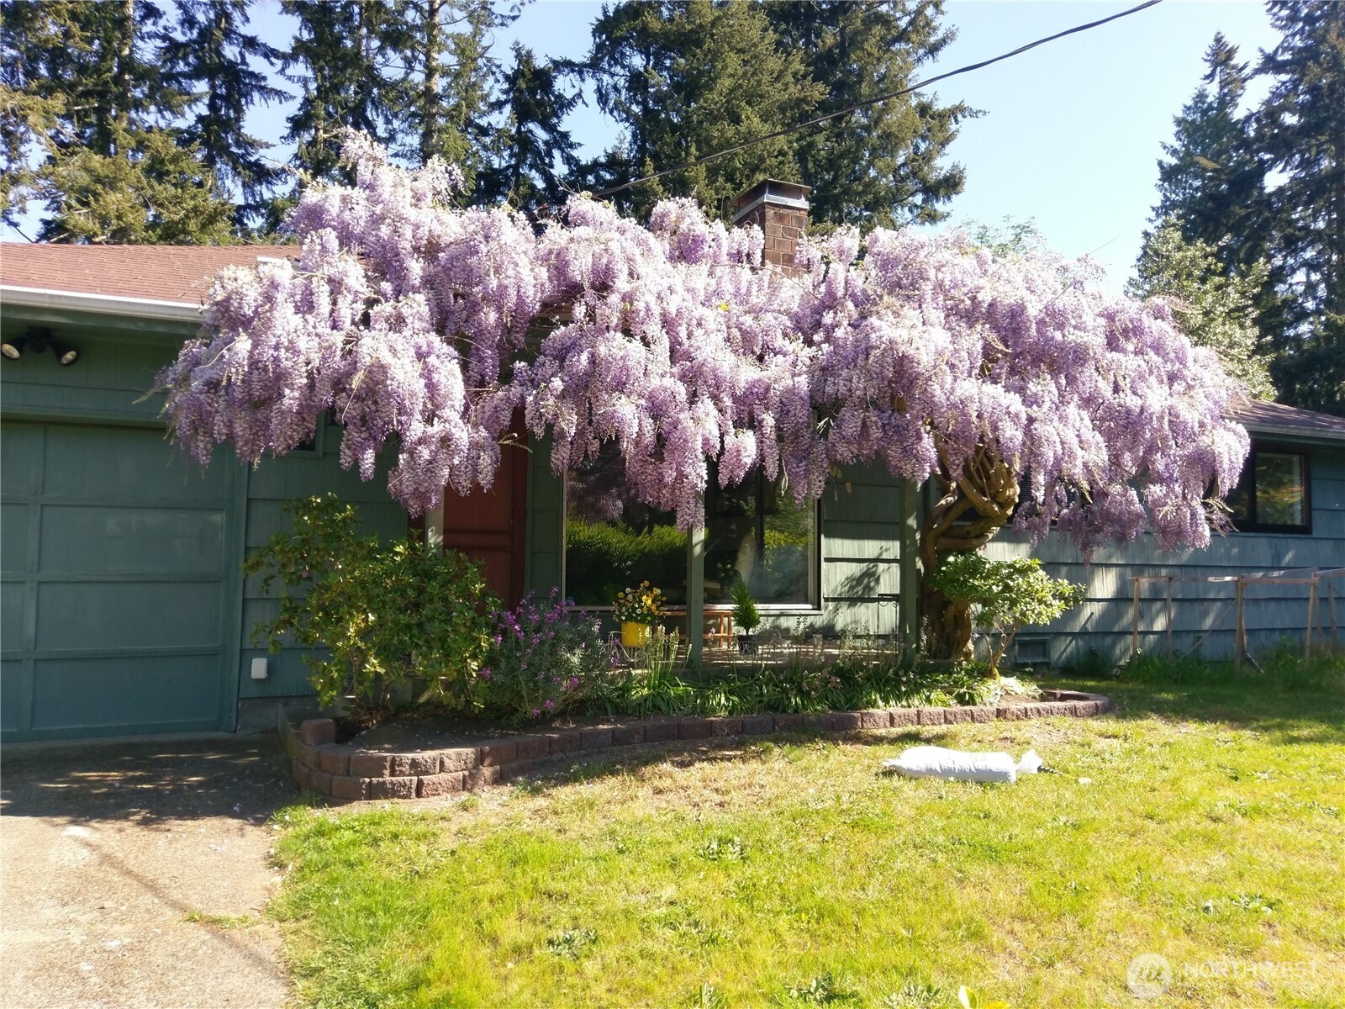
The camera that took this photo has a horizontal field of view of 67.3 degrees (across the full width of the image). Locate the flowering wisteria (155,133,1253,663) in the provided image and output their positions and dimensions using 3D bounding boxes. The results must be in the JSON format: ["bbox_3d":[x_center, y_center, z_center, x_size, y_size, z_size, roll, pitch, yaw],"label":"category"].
[{"bbox_3d":[0.827,-0.427,7.141,7.800,3.400,2.300,2,-4,-24],"label":"flowering wisteria"}]

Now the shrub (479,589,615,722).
[{"bbox_3d":[-0.783,0.947,6.300,0.820,0.840,0.750,2,-4,-24],"label":"shrub"}]

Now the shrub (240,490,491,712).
[{"bbox_3d":[-1.891,0.613,6.300,1.520,1.360,1.300,2,-4,-24],"label":"shrub"}]

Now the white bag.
[{"bbox_3d":[1.691,1.519,5.900,0.880,0.160,0.420,1,-3,6],"label":"white bag"}]

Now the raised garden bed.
[{"bbox_3d":[0.642,1.502,6.763,6.000,0.310,1.000,3,-4,-28],"label":"raised garden bed"}]

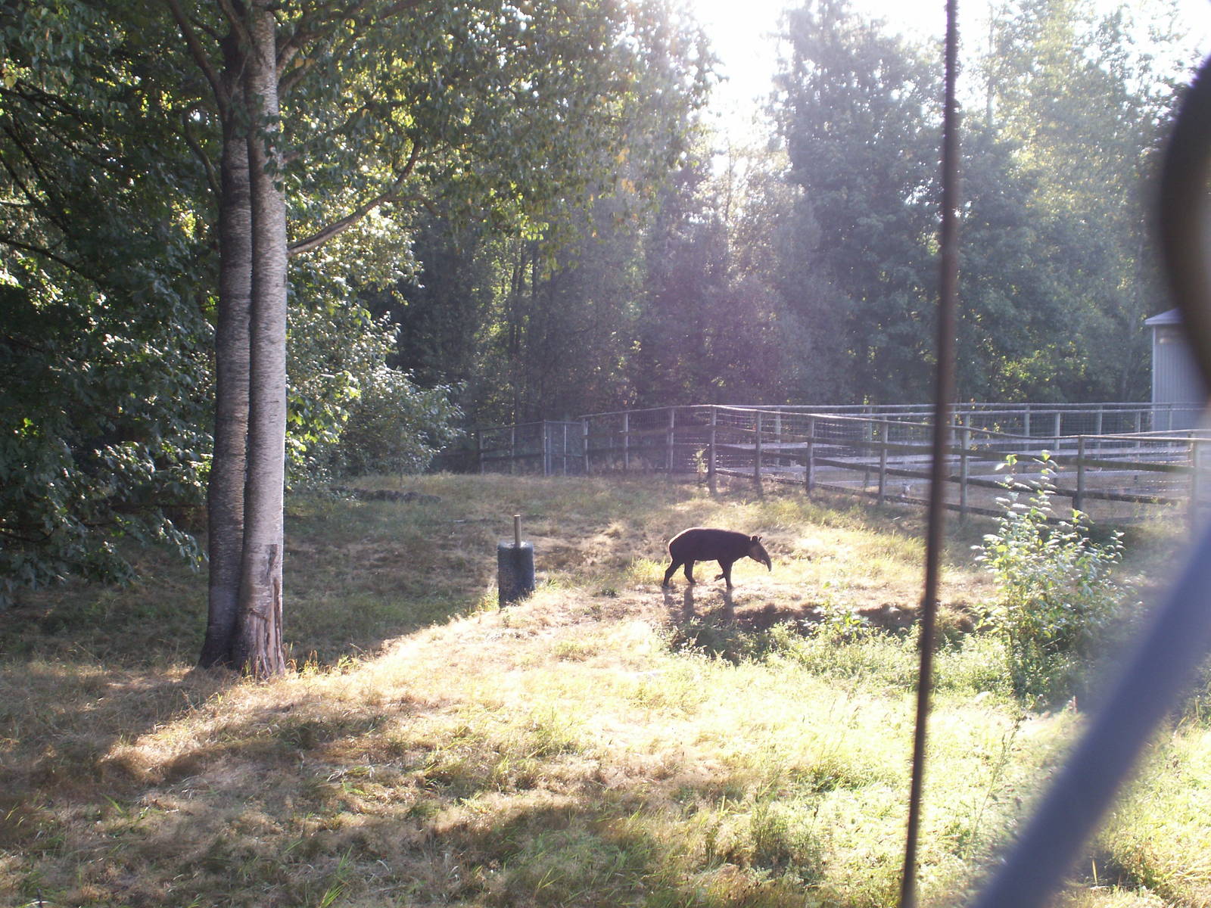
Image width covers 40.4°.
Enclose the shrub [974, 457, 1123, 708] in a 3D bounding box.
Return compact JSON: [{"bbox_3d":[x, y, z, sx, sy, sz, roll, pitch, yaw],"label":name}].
[{"bbox_3d":[4.558,1.281,16.800,1.500,2.500,1.450,0,5,0],"label":"shrub"}]

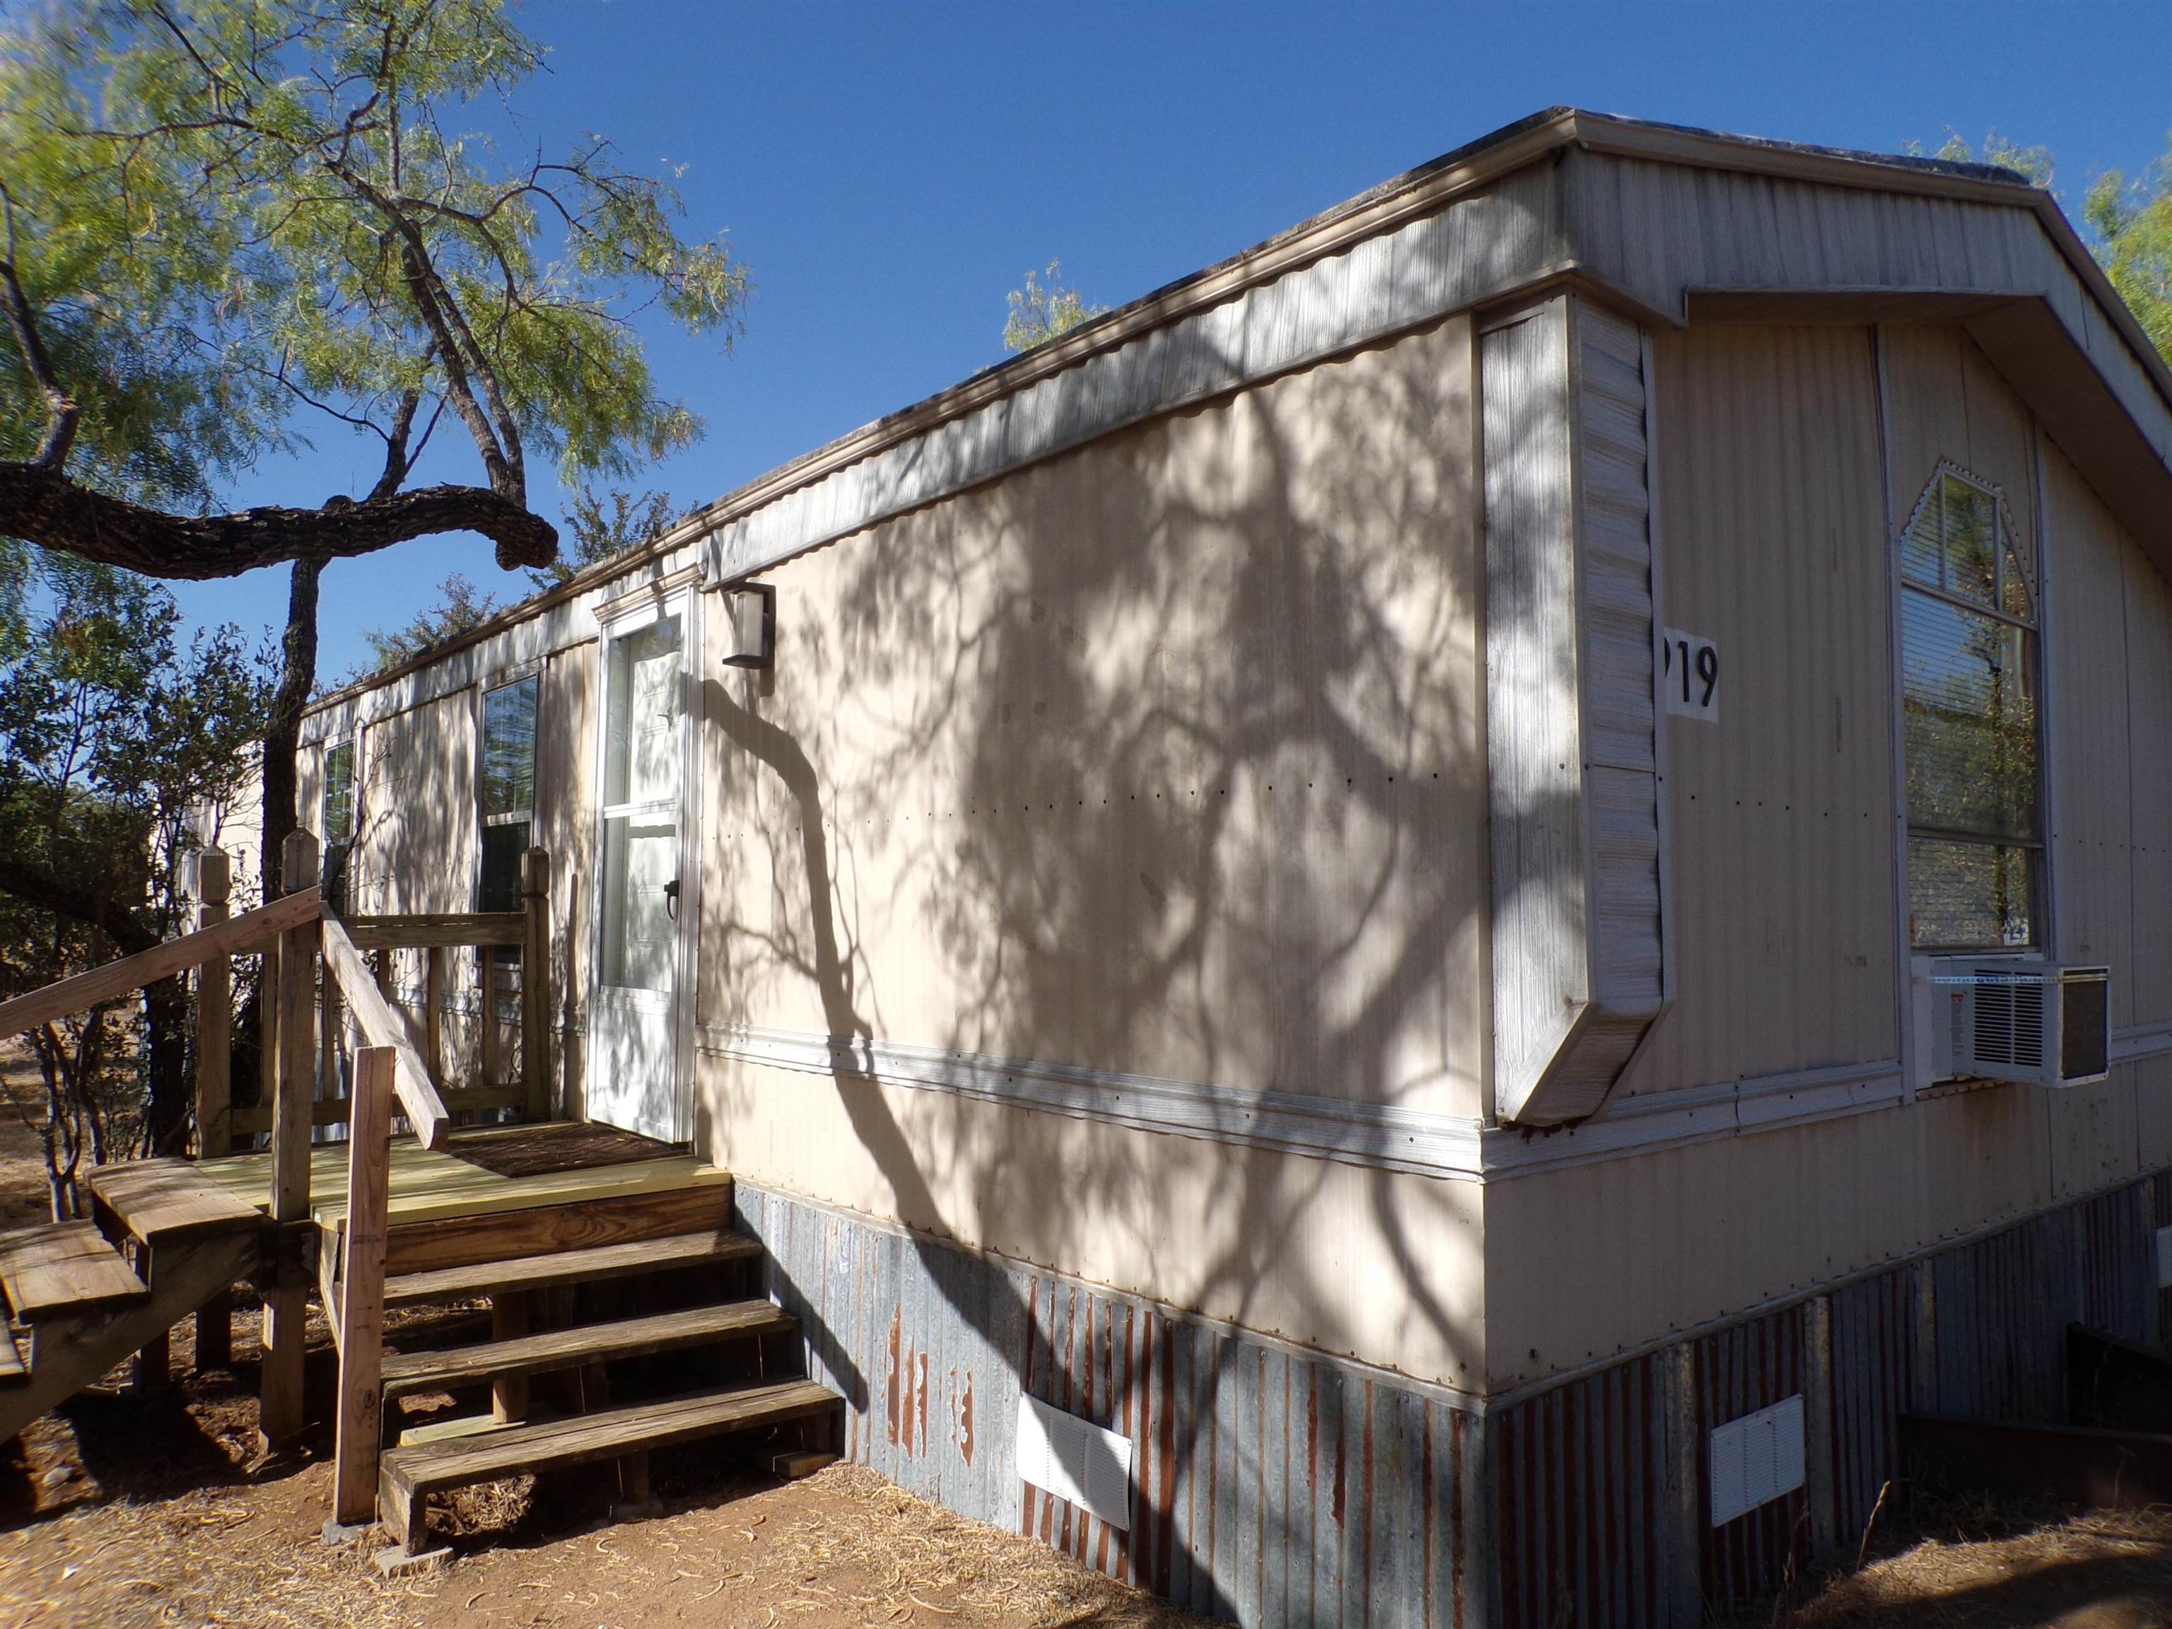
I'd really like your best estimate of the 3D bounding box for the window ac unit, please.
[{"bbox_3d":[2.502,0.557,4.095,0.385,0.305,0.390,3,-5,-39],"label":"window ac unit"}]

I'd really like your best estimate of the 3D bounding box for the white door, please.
[{"bbox_3d":[-1.690,0.203,5.695,0.070,1.960,0.890,3,-5,-39],"label":"white door"}]

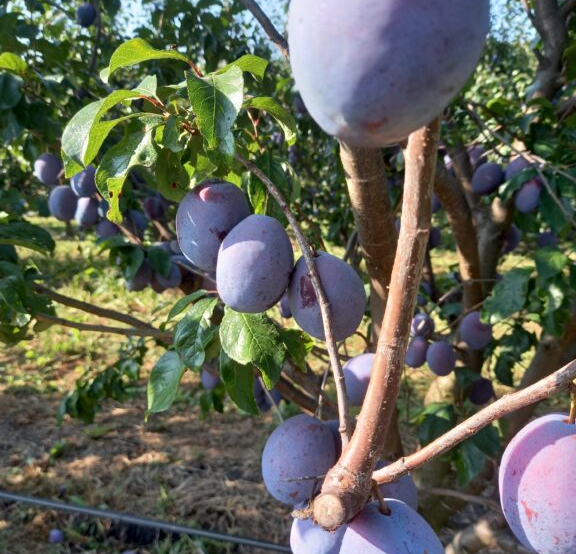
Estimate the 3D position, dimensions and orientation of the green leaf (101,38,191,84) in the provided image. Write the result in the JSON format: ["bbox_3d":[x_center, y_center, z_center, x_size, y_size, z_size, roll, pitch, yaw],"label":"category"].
[{"bbox_3d":[-0.092,-0.140,0.360,0.058,0.030,0.026,5,9,-8],"label":"green leaf"}]

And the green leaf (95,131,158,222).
[{"bbox_3d":[-0.107,-0.067,0.370,0.028,0.061,0.020,23,9,24],"label":"green leaf"}]

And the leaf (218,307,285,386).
[{"bbox_3d":[-0.023,0.044,0.355,0.039,0.058,0.020,-21,-9,1],"label":"leaf"}]

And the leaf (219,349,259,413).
[{"bbox_3d":[-0.036,0.070,0.385,0.024,0.056,0.013,-19,9,-9],"label":"leaf"}]

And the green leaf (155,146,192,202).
[{"bbox_3d":[-0.077,-0.071,0.375,0.024,0.040,0.014,-14,-6,-7],"label":"green leaf"}]

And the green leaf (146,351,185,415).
[{"bbox_3d":[-0.086,0.073,0.385,0.019,0.051,0.013,24,9,18],"label":"green leaf"}]

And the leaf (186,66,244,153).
[{"bbox_3d":[-0.048,-0.108,0.360,0.035,0.057,0.019,0,9,3],"label":"leaf"}]

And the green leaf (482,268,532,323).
[{"bbox_3d":[0.269,0.021,0.680,0.048,0.083,0.025,43,12,16],"label":"green leaf"}]

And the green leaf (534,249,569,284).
[{"bbox_3d":[0.418,-0.017,0.880,0.052,0.060,0.032,1,12,6],"label":"green leaf"}]

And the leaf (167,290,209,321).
[{"bbox_3d":[-0.068,0.019,0.370,0.036,0.012,0.022,-36,21,0],"label":"leaf"}]

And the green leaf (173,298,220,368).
[{"bbox_3d":[-0.062,0.038,0.375,0.023,0.050,0.016,17,10,25],"label":"green leaf"}]

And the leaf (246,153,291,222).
[{"bbox_3d":[-0.013,-0.059,0.375,0.028,0.053,0.015,1,9,6],"label":"leaf"}]

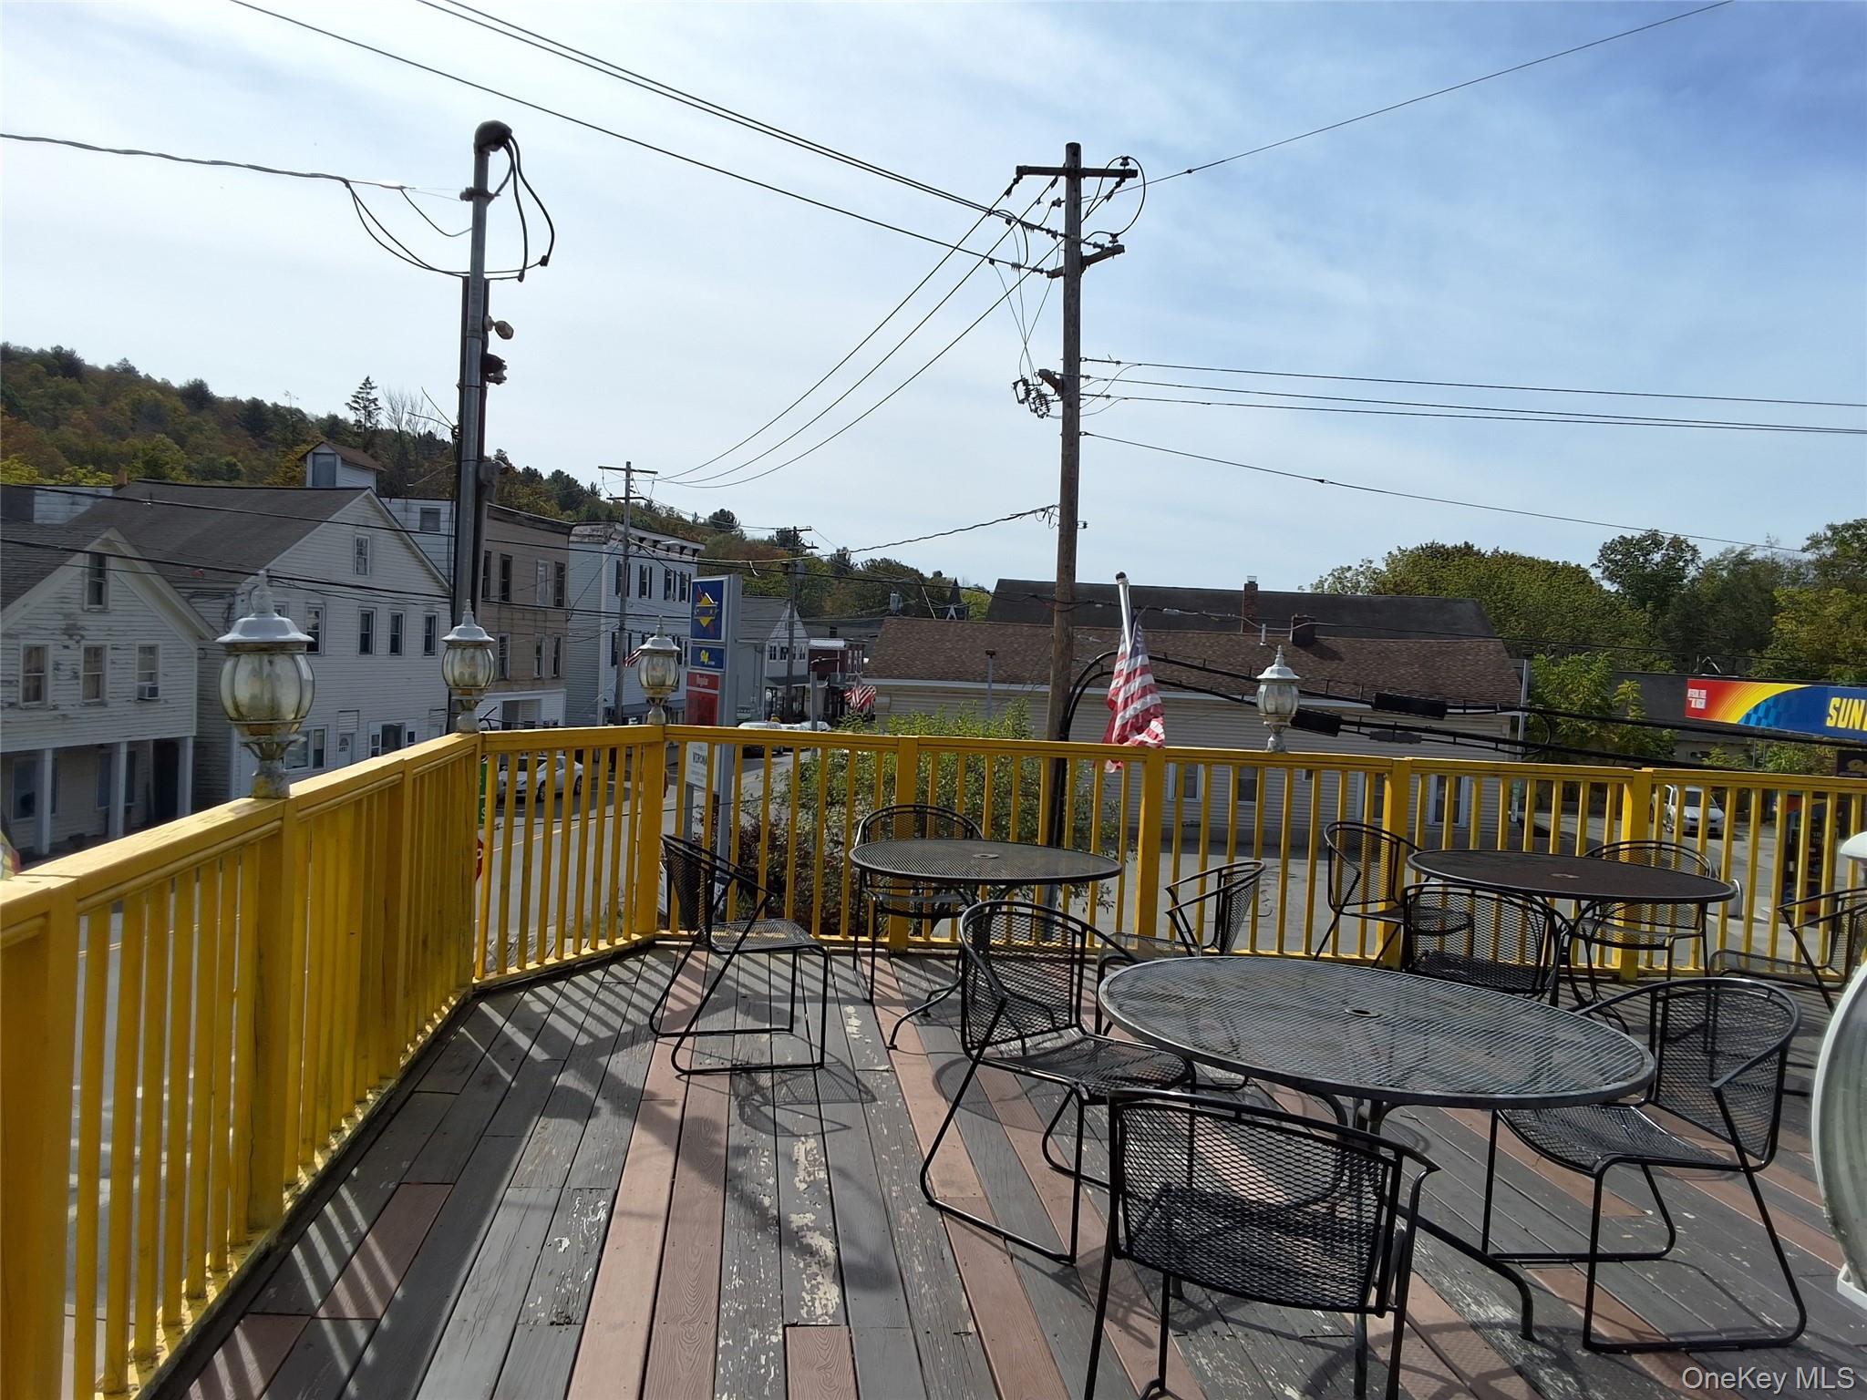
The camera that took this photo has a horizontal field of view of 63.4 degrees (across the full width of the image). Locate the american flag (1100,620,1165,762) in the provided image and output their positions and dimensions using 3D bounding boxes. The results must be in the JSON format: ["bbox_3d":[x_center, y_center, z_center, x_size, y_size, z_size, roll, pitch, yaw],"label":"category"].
[{"bbox_3d":[1.042,-0.034,7.900,0.360,0.850,0.360,3,2,0],"label":"american flag"}]

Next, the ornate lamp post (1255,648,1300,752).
[{"bbox_3d":[1.735,-0.004,7.580,0.213,0.545,0.213,3,2,0],"label":"ornate lamp post"}]

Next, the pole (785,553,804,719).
[{"bbox_3d":[-7.157,-2.973,76.000,1.000,10.800,0.700,3,2,0],"label":"pole"}]

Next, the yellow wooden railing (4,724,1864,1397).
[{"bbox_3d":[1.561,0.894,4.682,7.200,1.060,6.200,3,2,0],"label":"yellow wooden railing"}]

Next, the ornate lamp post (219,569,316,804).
[{"bbox_3d":[-1.611,-0.035,3.650,0.213,0.545,0.213,3,2,0],"label":"ornate lamp post"}]

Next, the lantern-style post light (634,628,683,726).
[{"bbox_3d":[-1.345,-0.144,7.452,0.212,0.535,0.212,3,2,0],"label":"lantern-style post light"}]

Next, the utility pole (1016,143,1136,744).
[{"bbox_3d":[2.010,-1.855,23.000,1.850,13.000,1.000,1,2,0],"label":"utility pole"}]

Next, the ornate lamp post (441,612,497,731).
[{"bbox_3d":[-1.947,-0.141,6.330,0.213,0.545,0.213,3,2,0],"label":"ornate lamp post"}]

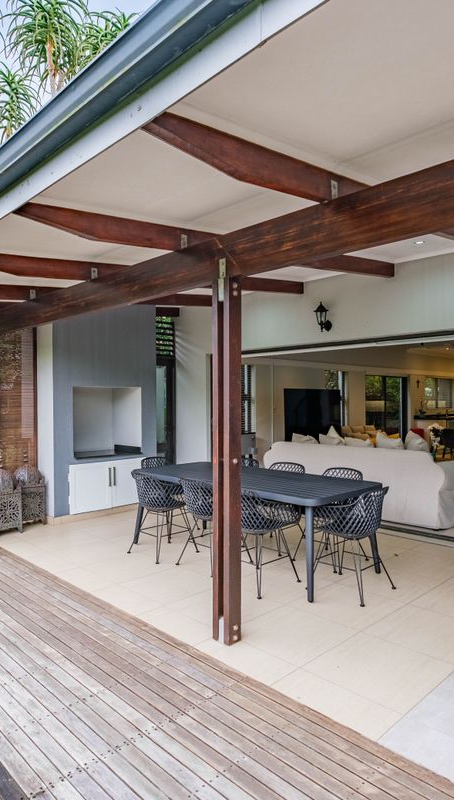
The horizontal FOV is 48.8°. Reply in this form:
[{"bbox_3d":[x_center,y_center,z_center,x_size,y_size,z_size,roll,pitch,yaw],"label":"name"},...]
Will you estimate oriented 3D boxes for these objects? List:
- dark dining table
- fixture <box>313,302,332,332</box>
[{"bbox_3d":[0.175,1.073,4.582,1.000,0.740,2.200,0,0,-44],"label":"dark dining table"},{"bbox_3d":[1.103,-0.950,5.738,0.230,0.345,0.180,0,0,-44],"label":"fixture"}]

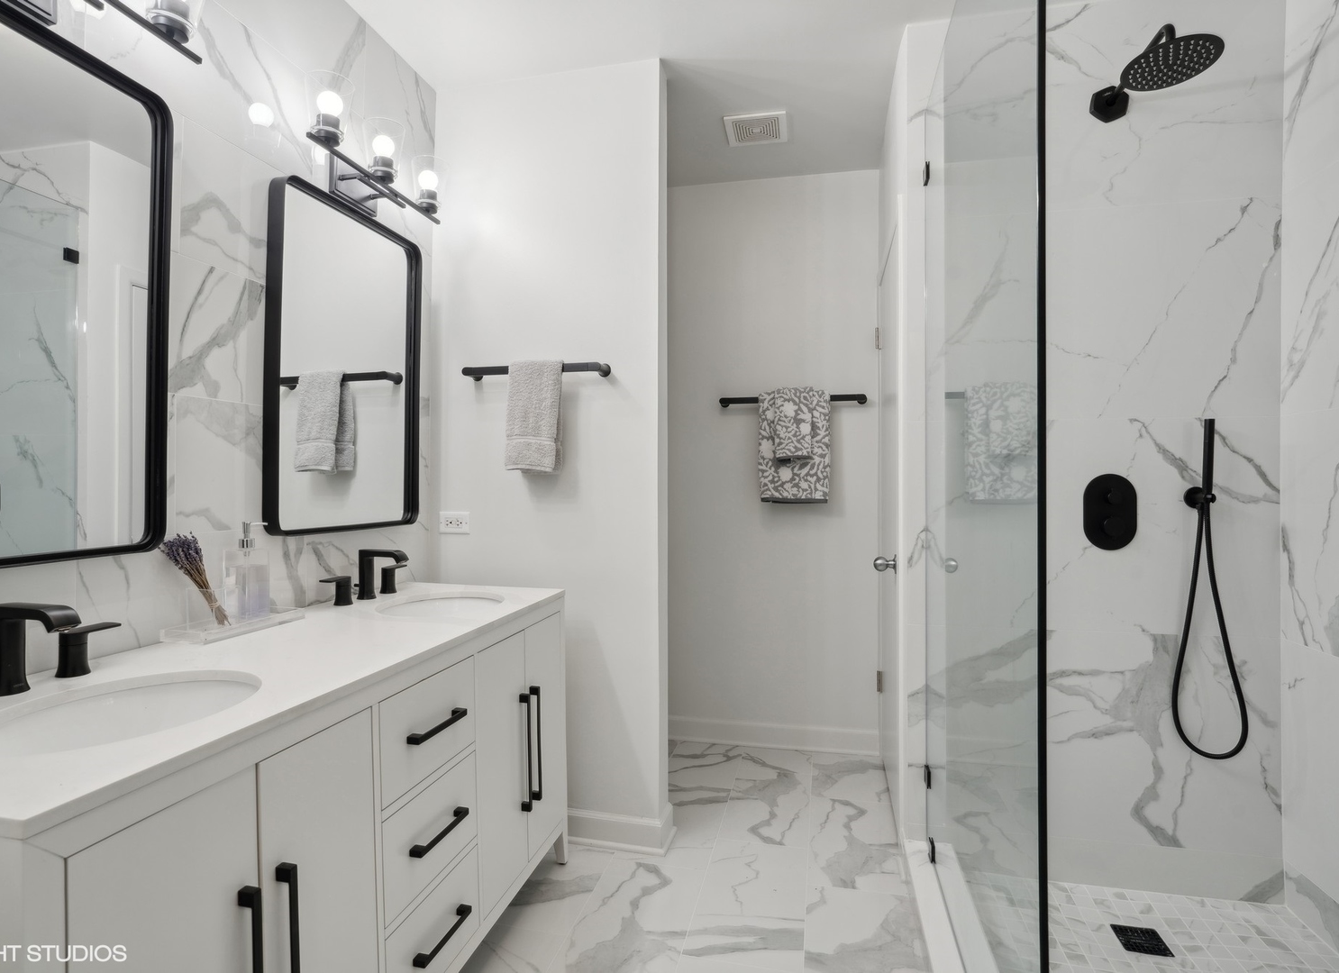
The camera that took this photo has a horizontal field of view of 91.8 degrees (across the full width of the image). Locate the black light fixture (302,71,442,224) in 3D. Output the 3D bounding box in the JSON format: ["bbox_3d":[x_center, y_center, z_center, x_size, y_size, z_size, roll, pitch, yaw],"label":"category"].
[{"bbox_3d":[-0.884,-0.980,1.962,0.169,0.220,0.595,0,0,13],"label":"black light fixture"}]

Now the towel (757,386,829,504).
[{"bbox_3d":[0.557,-0.183,2.897,0.312,0.509,0.090,0,0,13],"label":"towel"}]

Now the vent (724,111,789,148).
[{"bbox_3d":[0.345,-1.397,2.562,0.234,0.020,0.222,0,0,13],"label":"vent"}]

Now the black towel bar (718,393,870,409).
[{"bbox_3d":[0.552,-0.381,2.917,0.656,0.044,0.075,0,0,13],"label":"black towel bar"}]

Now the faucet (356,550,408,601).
[{"bbox_3d":[-0.867,0.264,1.955,0.145,0.148,0.054,0,0,13],"label":"faucet"}]

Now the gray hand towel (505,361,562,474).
[{"bbox_3d":[-0.443,-0.231,2.176,0.207,0.375,0.077,0,0,13],"label":"gray hand towel"}]

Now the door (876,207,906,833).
[{"bbox_3d":[0.864,0.151,2.494,0.040,2.080,0.705,0,0,13],"label":"door"}]

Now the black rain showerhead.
[{"bbox_3d":[1.237,-1.076,1.688,0.203,0.136,0.419,0,0,13],"label":"black rain showerhead"}]

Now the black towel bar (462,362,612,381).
[{"bbox_3d":[-0.454,-0.385,2.191,0.516,0.043,0.074,0,0,13],"label":"black towel bar"}]

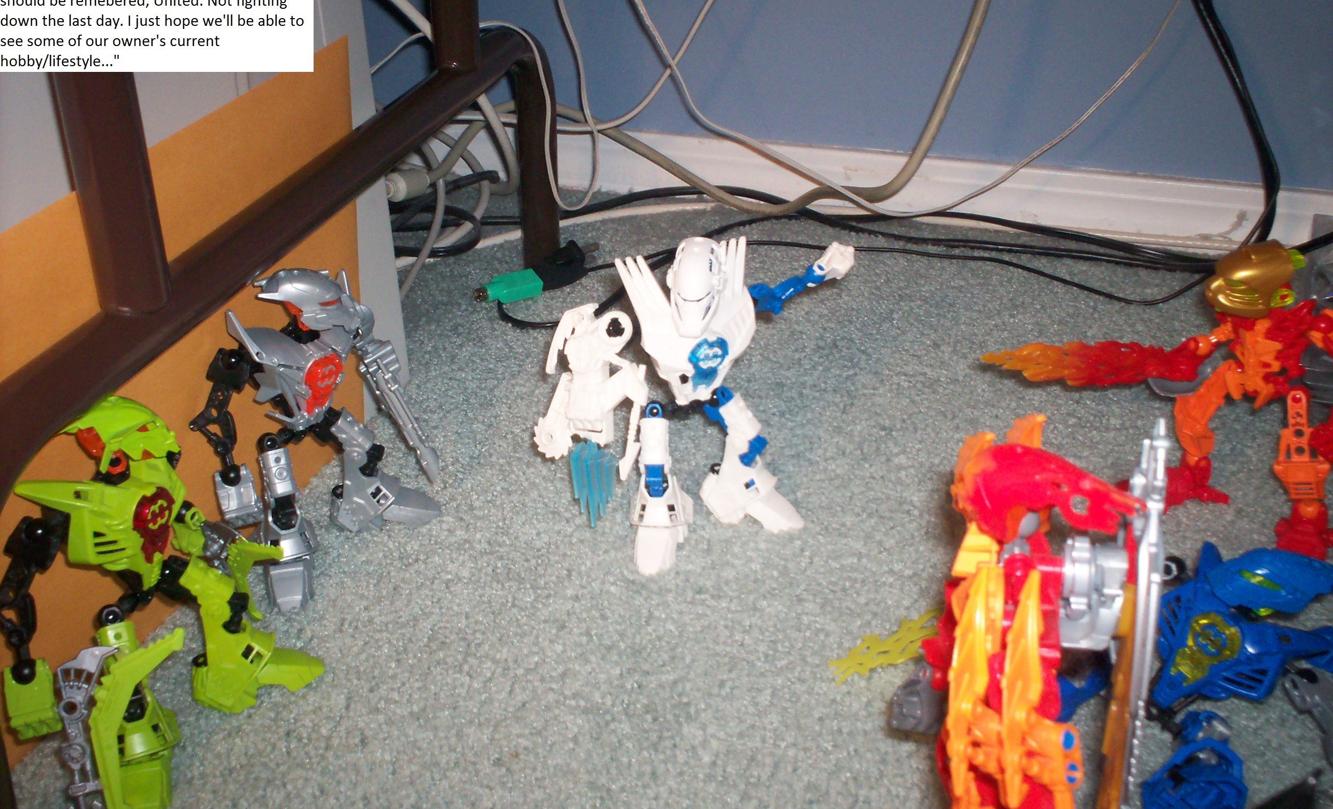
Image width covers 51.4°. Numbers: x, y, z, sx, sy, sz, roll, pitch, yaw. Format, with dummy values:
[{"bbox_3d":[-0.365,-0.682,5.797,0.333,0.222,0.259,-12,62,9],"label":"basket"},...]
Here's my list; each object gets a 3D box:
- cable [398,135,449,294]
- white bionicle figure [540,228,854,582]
[{"bbox_3d":[-0.164,-0.128,0.935,0.035,0.085,0.080,1,30,0],"label":"cable"},{"bbox_3d":[0.028,-0.013,0.670,0.165,0.160,0.088,-12,32,-21],"label":"white bionicle figure"}]

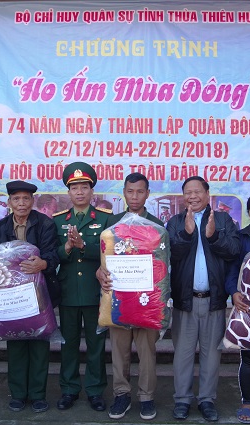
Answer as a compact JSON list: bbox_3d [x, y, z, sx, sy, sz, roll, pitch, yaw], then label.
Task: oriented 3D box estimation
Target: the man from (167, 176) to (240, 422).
[{"bbox_3d":[0.533,0.564,3.240,0.490,1.625,0.460,0,1,6],"label":"man"}]

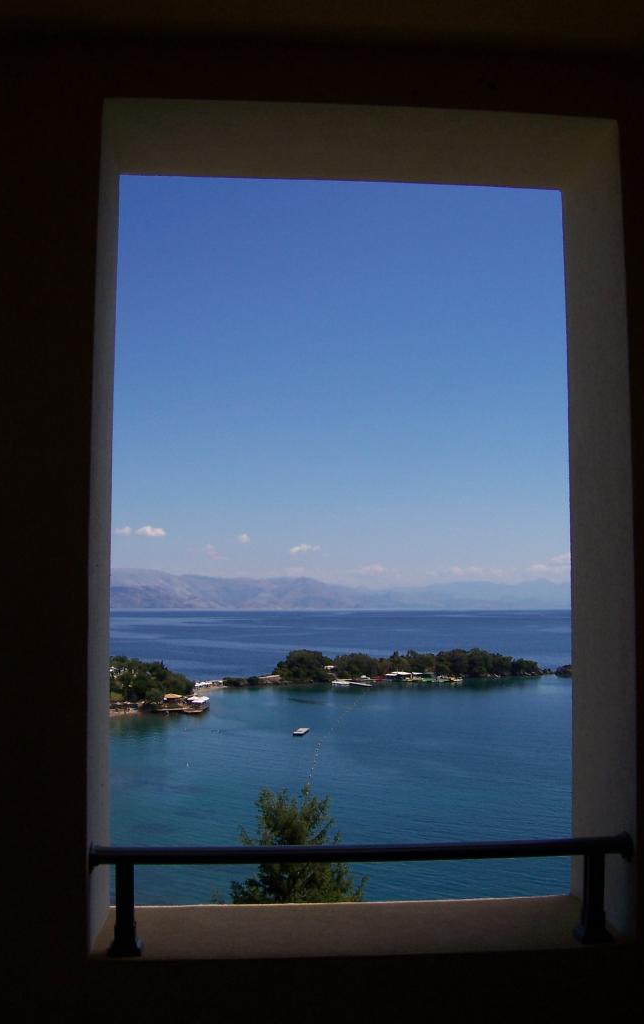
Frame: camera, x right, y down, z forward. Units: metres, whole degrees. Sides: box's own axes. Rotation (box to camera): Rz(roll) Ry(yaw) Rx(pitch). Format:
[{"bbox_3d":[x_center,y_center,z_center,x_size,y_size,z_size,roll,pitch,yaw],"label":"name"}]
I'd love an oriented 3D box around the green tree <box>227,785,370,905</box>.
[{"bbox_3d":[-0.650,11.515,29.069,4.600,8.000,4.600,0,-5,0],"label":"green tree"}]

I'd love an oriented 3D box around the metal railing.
[{"bbox_3d":[0.101,0.808,2.286,1.168,0.217,0.080,0,-5,-5],"label":"metal railing"}]

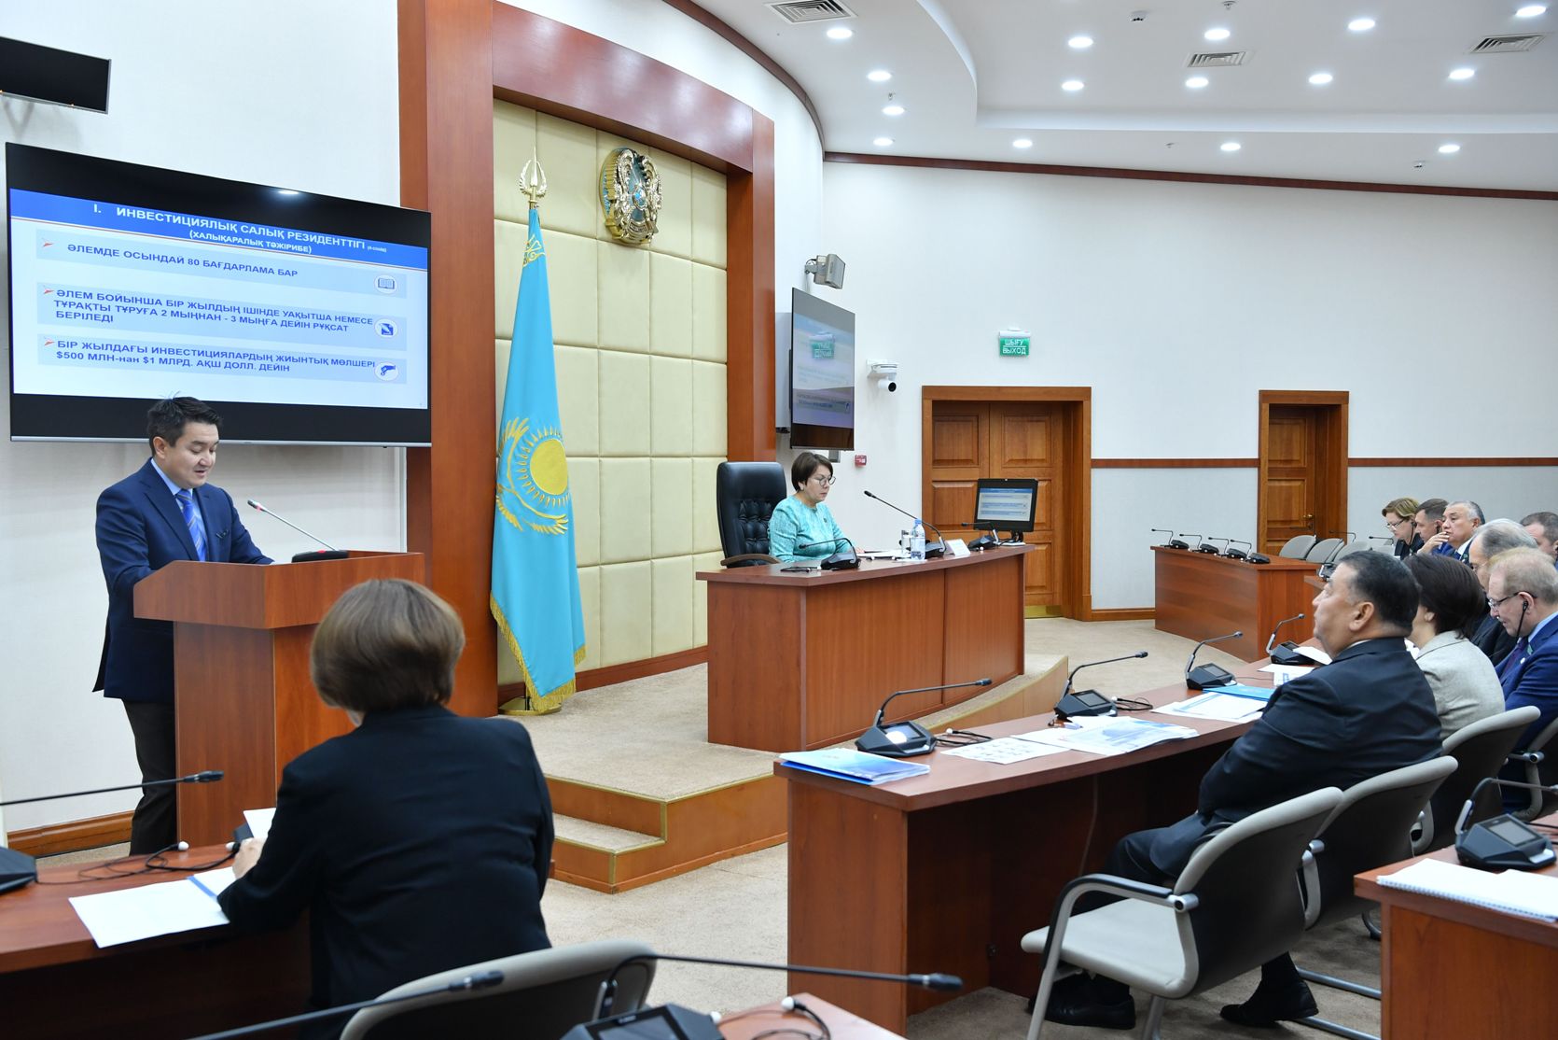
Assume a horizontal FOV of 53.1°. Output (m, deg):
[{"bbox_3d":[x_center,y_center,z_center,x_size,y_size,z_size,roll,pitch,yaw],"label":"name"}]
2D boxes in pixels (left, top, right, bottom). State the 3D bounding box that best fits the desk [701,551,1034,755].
[{"bbox_3d":[0.540,0.567,7.863,0.580,0.740,2.720,1,3,29],"label":"desk"}]

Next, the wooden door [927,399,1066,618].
[{"bbox_3d":[1.980,-0.082,14.628,1.400,2.020,0.070,-1,2,-14],"label":"wooden door"}]

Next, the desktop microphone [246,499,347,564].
[{"bbox_3d":[-1.748,0.027,5.581,0.470,0.240,0.180,1,2,27],"label":"desktop microphone"}]

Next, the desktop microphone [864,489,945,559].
[{"bbox_3d":[0.646,0.019,8.240,0.470,0.350,0.220,1,2,27],"label":"desktop microphone"}]

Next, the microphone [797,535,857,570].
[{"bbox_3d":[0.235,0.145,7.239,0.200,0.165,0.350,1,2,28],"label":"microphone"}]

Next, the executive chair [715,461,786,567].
[{"bbox_3d":[0.061,0.319,8.415,0.700,1.240,0.660,1,2,31],"label":"executive chair"}]

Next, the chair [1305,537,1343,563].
[{"bbox_3d":[4.172,0.588,12.383,0.600,0.840,0.570,-1,2,-12],"label":"chair"}]

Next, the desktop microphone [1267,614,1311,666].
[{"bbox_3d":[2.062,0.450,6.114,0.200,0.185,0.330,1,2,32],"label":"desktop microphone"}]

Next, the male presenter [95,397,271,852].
[{"bbox_3d":[-2.179,0.433,5.714,0.500,1.760,0.560,1,2,32],"label":"male presenter"}]

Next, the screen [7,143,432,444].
[{"bbox_3d":[-2.202,-0.851,6.420,0.080,1.080,1.910,1,2,39],"label":"screen"}]

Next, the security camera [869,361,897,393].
[{"bbox_3d":[0.910,-1.251,13.642,0.220,0.280,0.280,-1,3,-30],"label":"security camera"}]

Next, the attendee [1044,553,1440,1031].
[{"bbox_3d":[1.162,0.707,3.870,0.880,1.280,0.580,1,3,37],"label":"attendee"}]

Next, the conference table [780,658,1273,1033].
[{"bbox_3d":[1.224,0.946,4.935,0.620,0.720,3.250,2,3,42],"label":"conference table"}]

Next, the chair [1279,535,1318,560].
[{"bbox_3d":[4.552,0.577,14.227,0.620,0.880,0.580,0,2,-5],"label":"chair"}]

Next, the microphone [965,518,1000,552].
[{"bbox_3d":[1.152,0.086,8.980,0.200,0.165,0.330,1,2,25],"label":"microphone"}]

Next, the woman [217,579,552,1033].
[{"bbox_3d":[-0.698,0.757,2.611,0.480,1.290,0.770,-1,3,-30],"label":"woman"}]

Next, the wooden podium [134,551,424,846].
[{"bbox_3d":[-1.534,0.713,4.848,0.576,1.210,0.629,1,3,30],"label":"wooden podium"}]

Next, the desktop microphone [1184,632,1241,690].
[{"bbox_3d":[1.512,0.473,5.443,0.200,0.185,0.155,2,3,44],"label":"desktop microphone"}]

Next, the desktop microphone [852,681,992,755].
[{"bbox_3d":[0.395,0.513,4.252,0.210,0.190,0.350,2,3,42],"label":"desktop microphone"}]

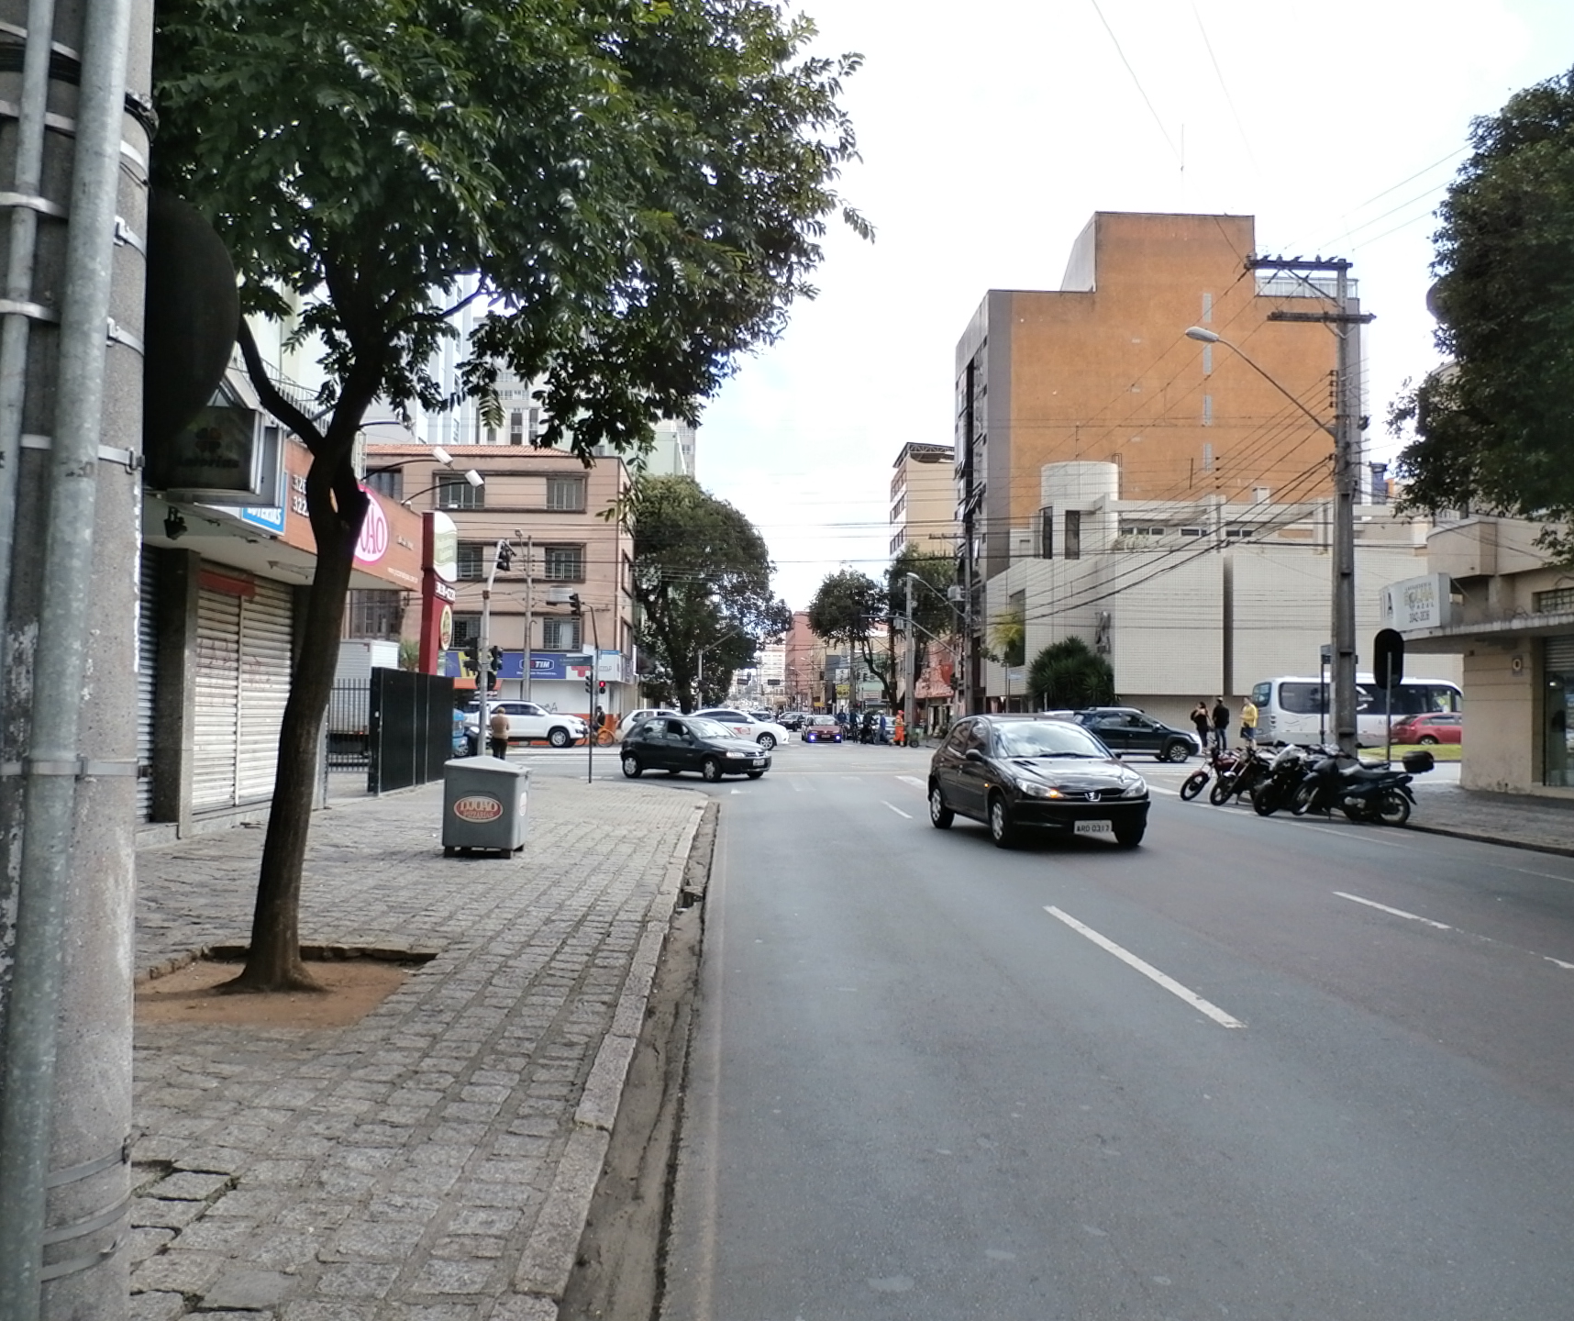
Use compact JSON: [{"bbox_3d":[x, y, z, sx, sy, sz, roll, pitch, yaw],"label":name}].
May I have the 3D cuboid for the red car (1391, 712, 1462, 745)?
[{"bbox_3d":[24.170,2.630,45.944,4.300,1.470,1.770,1,-2,-2],"label":"red car"}]

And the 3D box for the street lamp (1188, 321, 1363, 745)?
[{"bbox_3d":[7.887,-1.590,20.695,2.860,7.800,0.400,0,-2,-3],"label":"street lamp"}]

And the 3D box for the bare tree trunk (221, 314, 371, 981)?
[{"bbox_3d":[-2.799,-0.028,7.300,0.800,3.780,0.600,0,-2,-3],"label":"bare tree trunk"}]

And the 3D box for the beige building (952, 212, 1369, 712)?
[{"bbox_3d":[21.348,-9.909,75.541,21.000,29.000,10.800,0,-2,-3],"label":"beige building"}]

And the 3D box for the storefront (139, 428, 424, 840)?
[{"bbox_3d":[-5.949,-0.087,15.112,1.800,4.150,5.300,1,-2,-2],"label":"storefront"}]

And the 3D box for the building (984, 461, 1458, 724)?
[{"bbox_3d":[21.179,-2.643,62.481,19.500,13.500,16.000,0,-2,-3],"label":"building"}]

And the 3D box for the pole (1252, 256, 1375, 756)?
[{"bbox_3d":[8.677,-2.191,20.903,2.000,8.850,0.400,1,-2,0],"label":"pole"}]

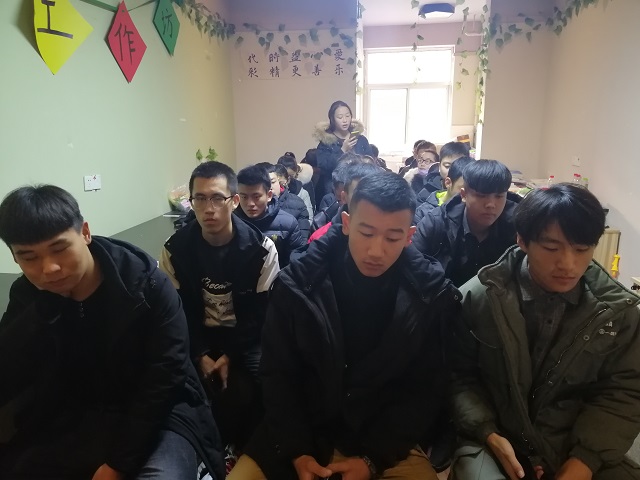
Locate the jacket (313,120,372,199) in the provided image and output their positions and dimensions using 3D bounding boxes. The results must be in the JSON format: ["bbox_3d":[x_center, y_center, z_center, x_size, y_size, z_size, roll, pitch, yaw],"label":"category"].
[{"bbox_3d":[0.190,-0.637,4.096,0.510,0.760,0.360,-4,14,-14],"label":"jacket"}]

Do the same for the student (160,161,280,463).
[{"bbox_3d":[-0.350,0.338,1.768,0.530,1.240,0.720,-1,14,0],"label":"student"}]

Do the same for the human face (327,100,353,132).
[{"bbox_3d":[0.164,-1.044,4.030,0.190,0.250,0.200,-6,14,-19],"label":"human face"}]

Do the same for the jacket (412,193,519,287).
[{"bbox_3d":[0.632,0.117,1.935,0.570,0.620,0.420,-1,14,0],"label":"jacket"}]

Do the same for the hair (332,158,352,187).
[{"bbox_3d":[0.141,-0.318,2.300,0.180,0.170,0.200,0,14,4],"label":"hair"}]

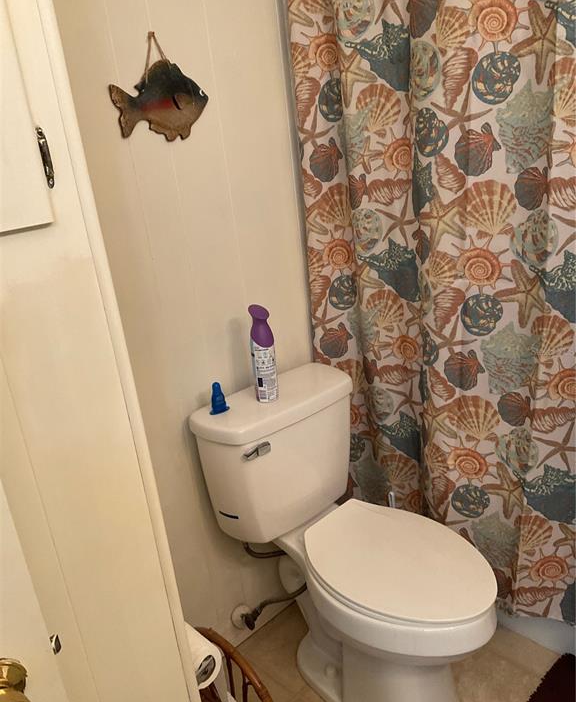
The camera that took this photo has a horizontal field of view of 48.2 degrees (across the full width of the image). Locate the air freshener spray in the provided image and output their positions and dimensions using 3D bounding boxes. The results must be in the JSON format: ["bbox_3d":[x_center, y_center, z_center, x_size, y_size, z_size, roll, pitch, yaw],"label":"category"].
[{"bbox_3d":[-0.058,0.004,1.535,0.057,0.236,0.059,-5,21,2],"label":"air freshener spray"}]

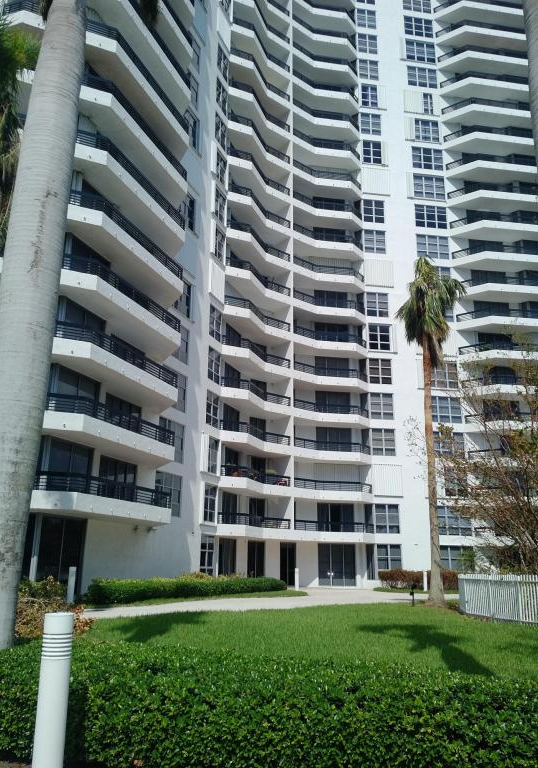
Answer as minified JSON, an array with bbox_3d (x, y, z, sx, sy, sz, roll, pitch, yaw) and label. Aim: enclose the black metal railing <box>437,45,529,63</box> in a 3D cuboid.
[{"bbox_3d":[18.580,-28.283,51.580,7.792,0.660,1.395,1,-16,-3],"label":"black metal railing"}]

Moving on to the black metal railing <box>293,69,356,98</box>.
[{"bbox_3d":[5.054,-25.674,51.732,6.731,0.620,1.073,9,-18,-28],"label":"black metal railing"}]

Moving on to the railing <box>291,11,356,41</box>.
[{"bbox_3d":[4.892,-29.947,51.169,6.521,0.598,0.755,8,-17,-23],"label":"railing"}]

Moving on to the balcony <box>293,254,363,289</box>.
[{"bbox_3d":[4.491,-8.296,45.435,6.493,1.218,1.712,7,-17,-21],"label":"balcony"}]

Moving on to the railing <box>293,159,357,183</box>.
[{"bbox_3d":[4.749,-16.554,47.353,6.521,0.598,0.755,8,-17,-23],"label":"railing"}]

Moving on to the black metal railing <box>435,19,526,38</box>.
[{"bbox_3d":[20.178,-33.151,56.875,8.365,0.620,1.953,3,-16,-9],"label":"black metal railing"}]

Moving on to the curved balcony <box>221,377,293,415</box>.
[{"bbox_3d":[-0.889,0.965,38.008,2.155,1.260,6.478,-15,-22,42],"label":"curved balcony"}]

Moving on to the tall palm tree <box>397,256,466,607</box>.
[{"bbox_3d":[7.148,1.399,25.090,3.012,14.908,3.012,1,-16,0],"label":"tall palm tree"}]

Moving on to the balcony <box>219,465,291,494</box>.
[{"bbox_3d":[-0.899,6.178,36.876,6.352,1.218,2.141,15,-21,-41],"label":"balcony"}]

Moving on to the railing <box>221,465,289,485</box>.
[{"bbox_3d":[-0.662,5.969,38.237,1.162,0.620,6.535,-14,-21,41],"label":"railing"}]

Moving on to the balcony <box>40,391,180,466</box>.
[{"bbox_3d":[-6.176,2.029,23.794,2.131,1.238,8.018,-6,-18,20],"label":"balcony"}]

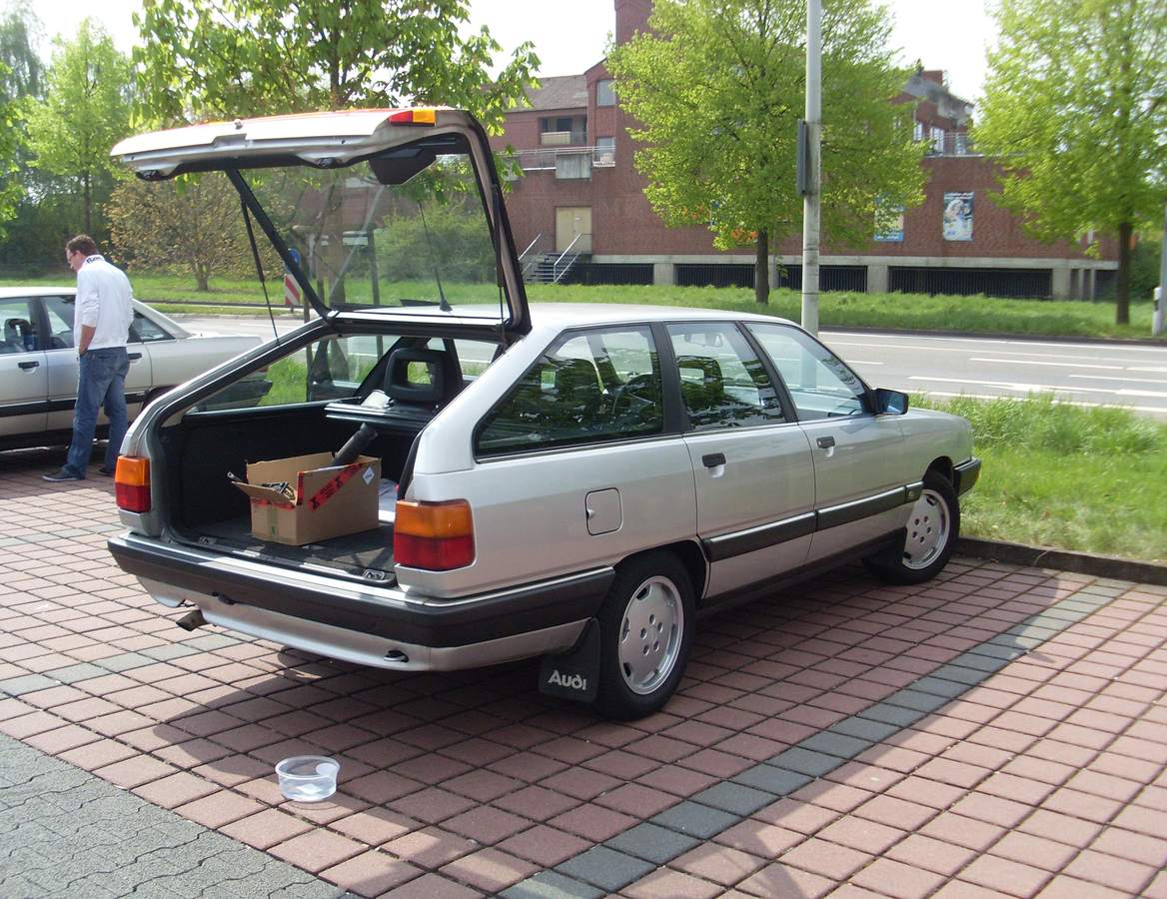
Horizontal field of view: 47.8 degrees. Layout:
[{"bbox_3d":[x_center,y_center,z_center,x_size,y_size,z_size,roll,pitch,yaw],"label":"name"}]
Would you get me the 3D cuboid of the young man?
[{"bbox_3d":[-3.566,-0.660,9.500,0.500,1.760,0.500,4,8,25],"label":"young man"}]

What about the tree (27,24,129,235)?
[{"bbox_3d":[-21.064,-12.505,55.000,4.200,10.300,4.200,1,7,0],"label":"tree"}]

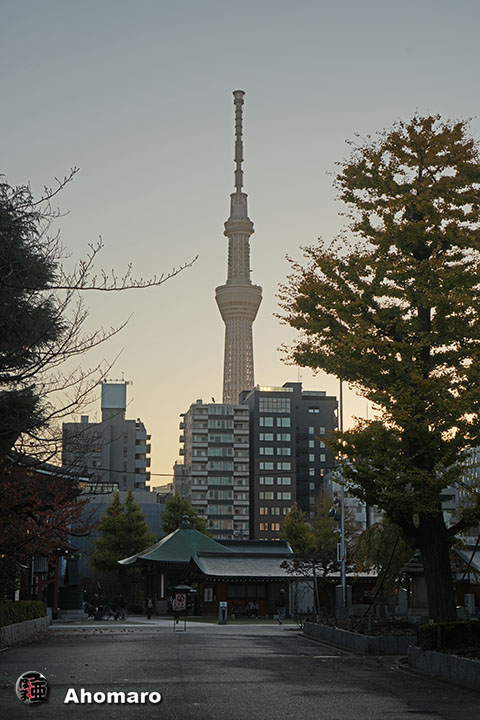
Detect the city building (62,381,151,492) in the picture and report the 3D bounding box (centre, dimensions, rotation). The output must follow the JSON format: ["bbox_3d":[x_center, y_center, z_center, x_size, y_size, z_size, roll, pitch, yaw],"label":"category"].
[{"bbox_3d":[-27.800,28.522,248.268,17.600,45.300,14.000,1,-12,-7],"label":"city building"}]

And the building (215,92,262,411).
[{"bbox_3d":[-0.600,-30.237,1436.425,68.000,634.000,68.000,0,-11,0],"label":"building"}]

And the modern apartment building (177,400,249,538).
[{"bbox_3d":[-5.600,30.761,250.264,13.000,41.700,14.000,2,-12,-9],"label":"modern apartment building"}]

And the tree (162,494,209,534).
[{"bbox_3d":[-5.100,18.457,113.594,5.600,11.700,5.600,0,-11,0],"label":"tree"}]

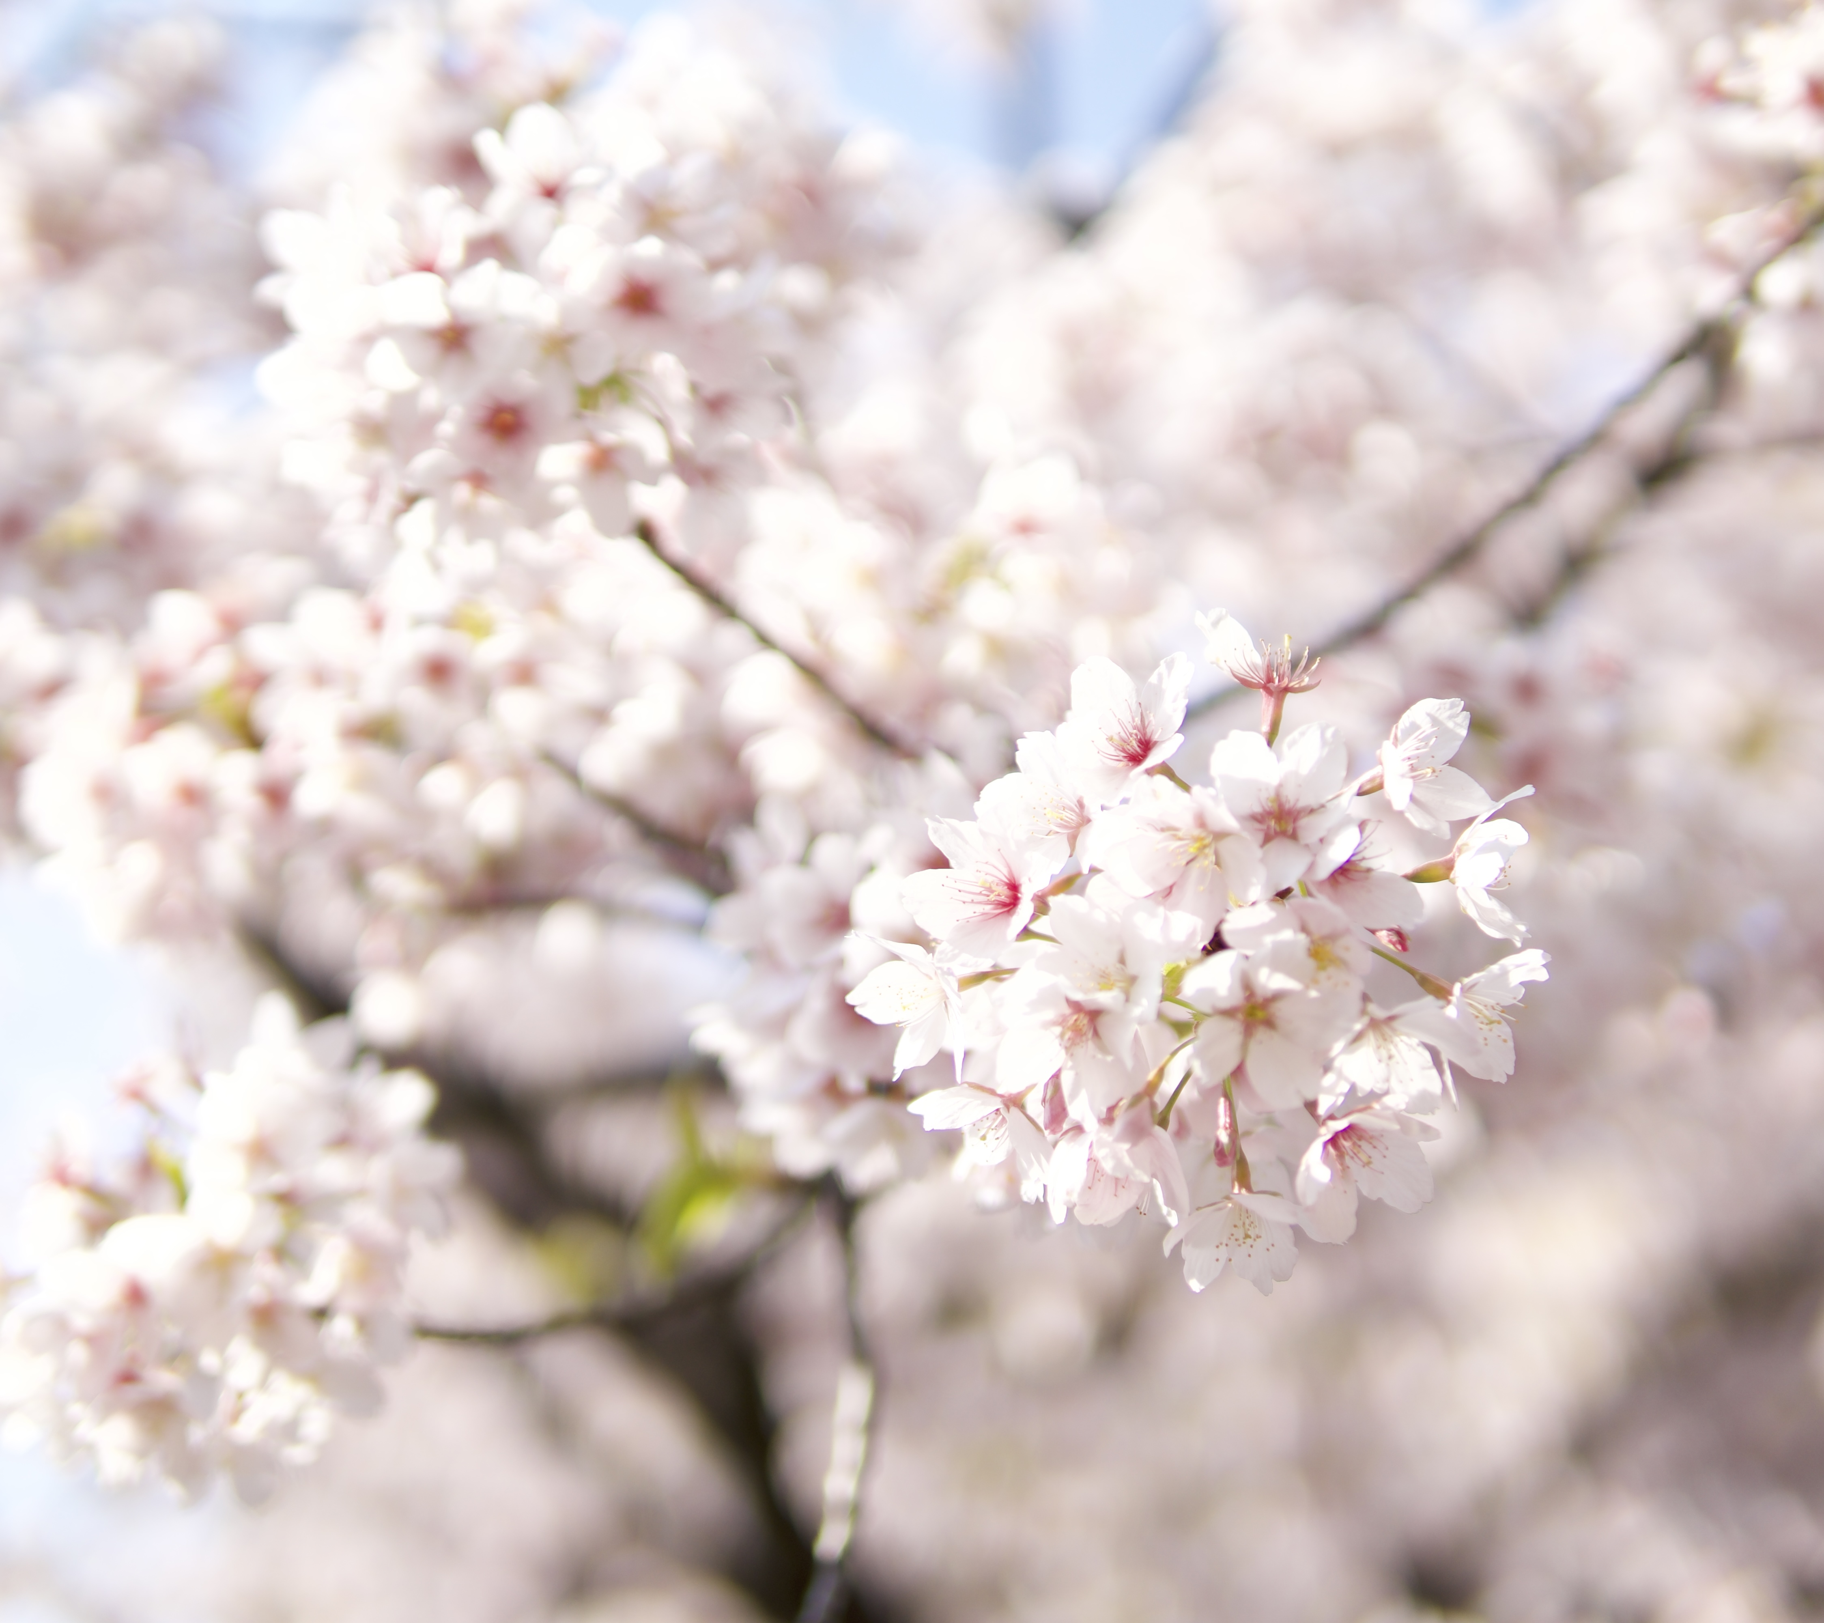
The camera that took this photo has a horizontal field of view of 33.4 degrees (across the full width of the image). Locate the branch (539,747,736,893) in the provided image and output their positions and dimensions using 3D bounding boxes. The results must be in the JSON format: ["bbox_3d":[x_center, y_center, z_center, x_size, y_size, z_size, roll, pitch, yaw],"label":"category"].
[{"bbox_3d":[-0.092,0.003,1.010,0.085,0.010,0.010,37,0,-30],"label":"branch"}]

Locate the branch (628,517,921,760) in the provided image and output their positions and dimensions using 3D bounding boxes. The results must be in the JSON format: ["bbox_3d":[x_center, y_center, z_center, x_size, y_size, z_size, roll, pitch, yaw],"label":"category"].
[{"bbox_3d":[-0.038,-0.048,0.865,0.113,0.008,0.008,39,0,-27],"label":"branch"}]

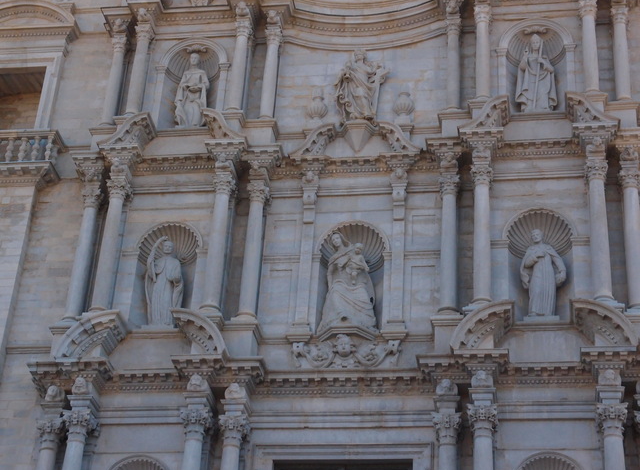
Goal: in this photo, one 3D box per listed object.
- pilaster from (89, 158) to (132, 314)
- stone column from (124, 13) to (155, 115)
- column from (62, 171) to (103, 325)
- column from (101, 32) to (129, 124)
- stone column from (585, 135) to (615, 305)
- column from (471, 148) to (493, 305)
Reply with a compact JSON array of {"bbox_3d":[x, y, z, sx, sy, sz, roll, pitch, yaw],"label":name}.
[{"bbox_3d":[-6.090,0.108,38.246,0.584,4.868,0.604,-2,-27,10],"label":"pilaster"},{"bbox_3d":[-5.378,-5.114,39.089,0.550,3.740,0.550,-2,-32,9],"label":"stone column"},{"bbox_3d":[-6.943,0.330,38.922,0.584,4.995,0.604,-2,-27,10],"label":"column"},{"bbox_3d":[-6.212,-4.725,39.613,0.520,3.530,0.520,-2,-32,9],"label":"column"},{"bbox_3d":[7.180,-0.434,33.741,0.620,4.778,0.620,-2,-32,9],"label":"stone column"},{"bbox_3d":[4.501,-0.219,36.407,0.584,4.868,0.604,-2,-27,10],"label":"column"}]

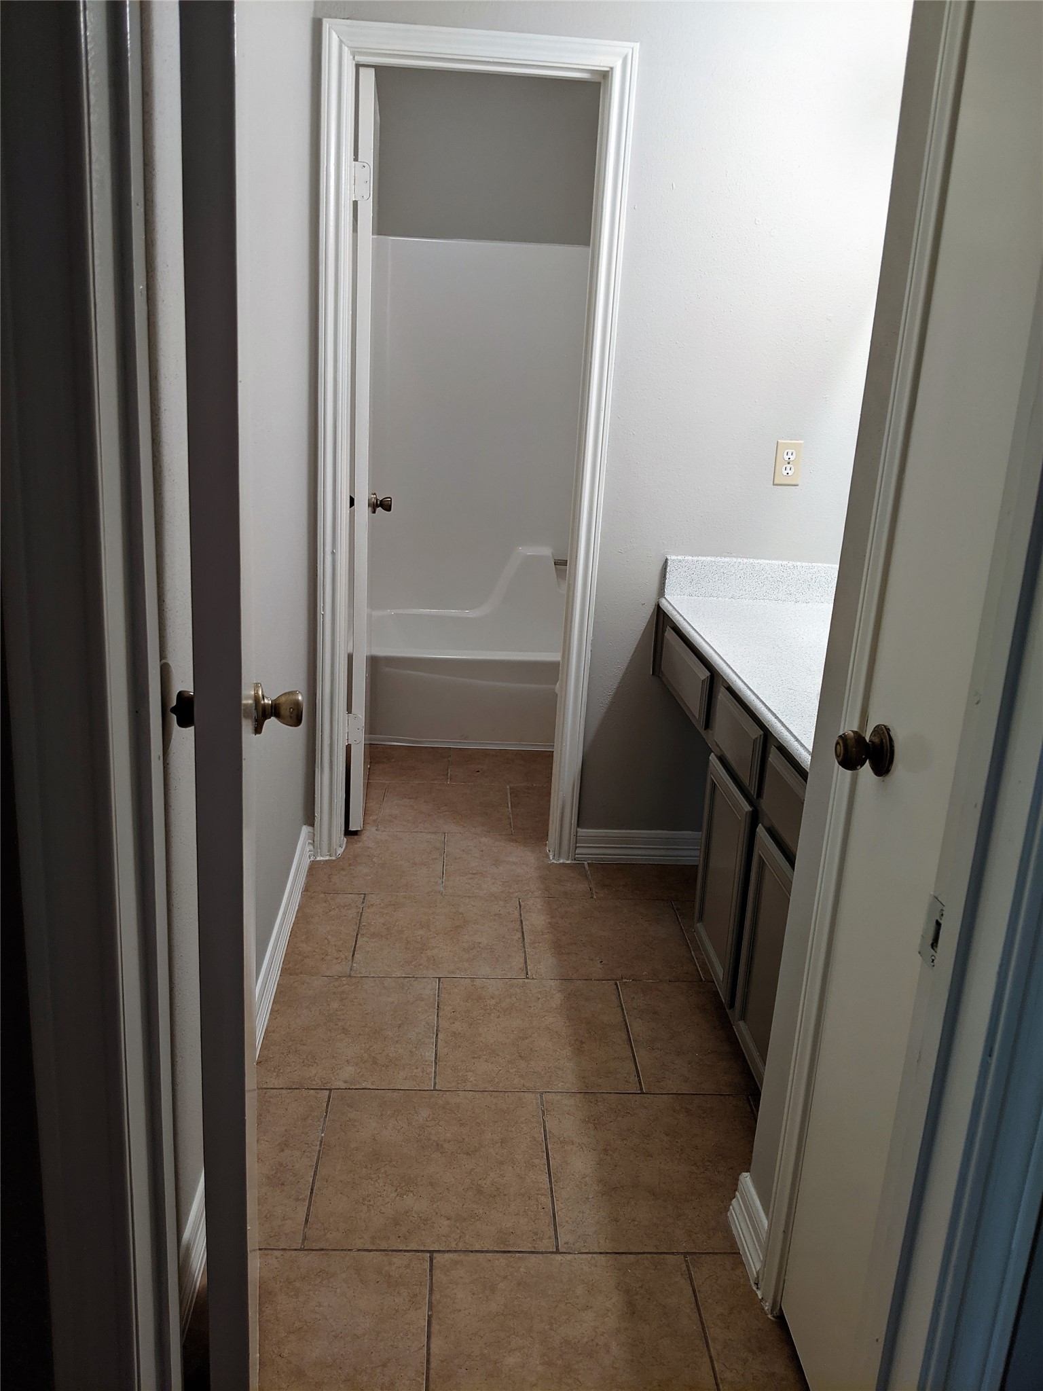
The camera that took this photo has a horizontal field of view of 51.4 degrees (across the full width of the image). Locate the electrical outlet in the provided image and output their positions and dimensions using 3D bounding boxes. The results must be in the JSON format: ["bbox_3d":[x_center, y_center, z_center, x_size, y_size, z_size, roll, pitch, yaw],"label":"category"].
[{"bbox_3d":[0.704,-0.612,2.864,0.070,0.115,0.008,2,17,-4],"label":"electrical outlet"}]

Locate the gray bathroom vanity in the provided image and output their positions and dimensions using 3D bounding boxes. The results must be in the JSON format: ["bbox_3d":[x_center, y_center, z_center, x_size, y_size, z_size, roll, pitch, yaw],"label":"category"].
[{"bbox_3d":[0.671,0.271,2.402,0.560,0.905,1.402,2,17,-4],"label":"gray bathroom vanity"}]

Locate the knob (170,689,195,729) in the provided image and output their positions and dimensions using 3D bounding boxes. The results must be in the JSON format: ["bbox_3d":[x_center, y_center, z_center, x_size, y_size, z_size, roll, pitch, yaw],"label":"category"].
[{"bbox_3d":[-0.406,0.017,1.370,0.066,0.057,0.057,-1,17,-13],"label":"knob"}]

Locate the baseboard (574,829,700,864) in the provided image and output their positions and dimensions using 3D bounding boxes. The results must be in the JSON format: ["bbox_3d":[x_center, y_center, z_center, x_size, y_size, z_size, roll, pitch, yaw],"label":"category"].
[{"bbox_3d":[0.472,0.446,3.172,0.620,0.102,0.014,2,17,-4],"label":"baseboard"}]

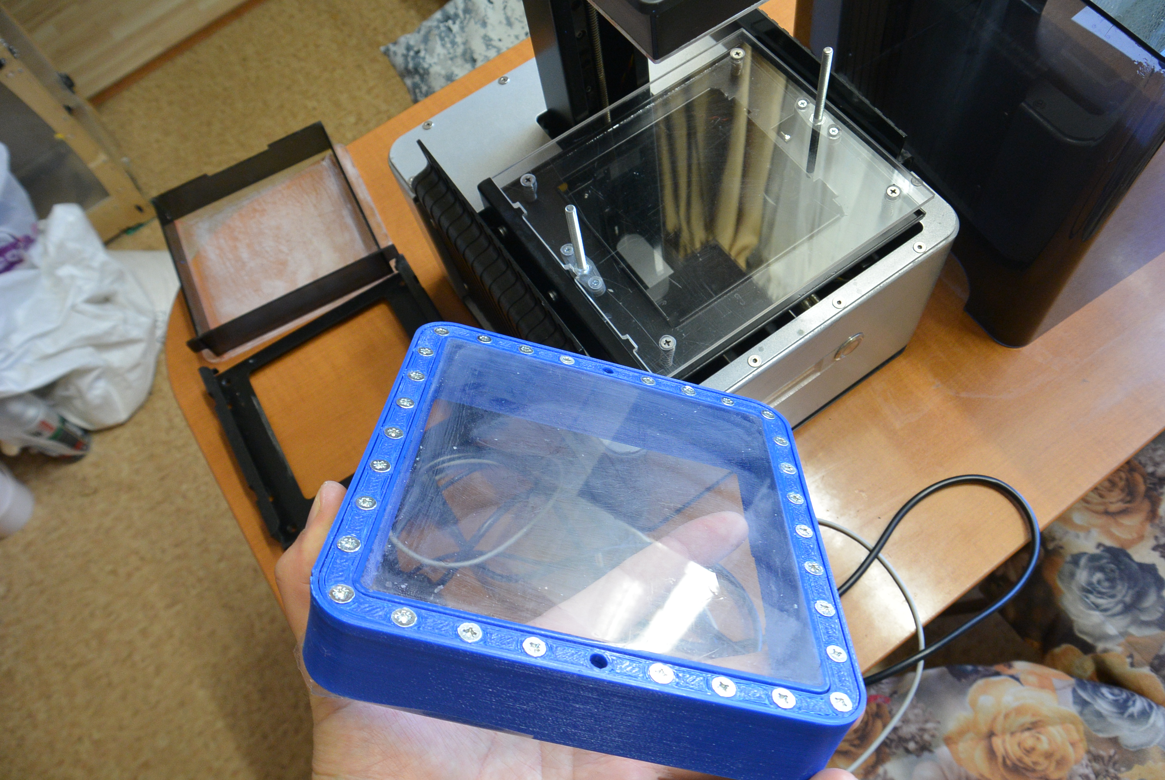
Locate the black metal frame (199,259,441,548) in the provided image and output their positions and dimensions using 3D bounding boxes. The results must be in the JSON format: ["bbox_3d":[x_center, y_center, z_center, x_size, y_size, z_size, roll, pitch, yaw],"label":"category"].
[{"bbox_3d":[-0.190,0.005,0.711,0.194,0.017,0.185,-31,65,-8],"label":"black metal frame"}]

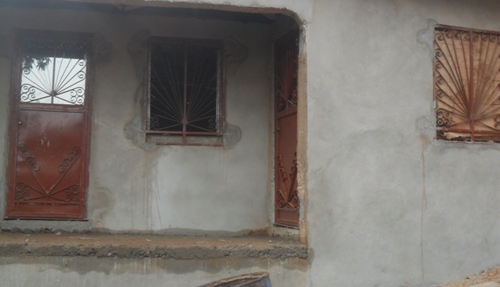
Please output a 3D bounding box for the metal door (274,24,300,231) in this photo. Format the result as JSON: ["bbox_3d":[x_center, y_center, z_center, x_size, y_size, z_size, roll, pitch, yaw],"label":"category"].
[{"bbox_3d":[0.420,-0.174,6.860,0.080,2.100,0.870,3,-6,-18],"label":"metal door"}]

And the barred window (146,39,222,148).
[{"bbox_3d":[-0.740,-0.605,7.360,0.890,1.220,0.080,2,-6,-9],"label":"barred window"}]

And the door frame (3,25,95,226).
[{"bbox_3d":[-2.212,-0.212,7.070,0.880,2.100,0.100,2,-6,-9],"label":"door frame"}]

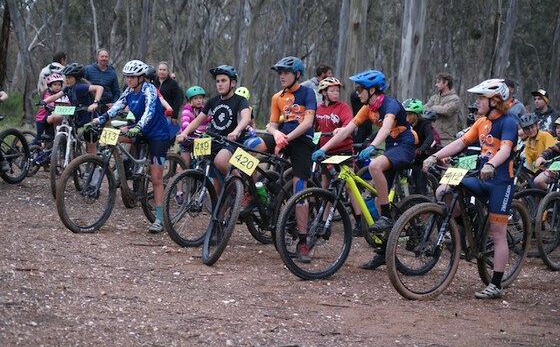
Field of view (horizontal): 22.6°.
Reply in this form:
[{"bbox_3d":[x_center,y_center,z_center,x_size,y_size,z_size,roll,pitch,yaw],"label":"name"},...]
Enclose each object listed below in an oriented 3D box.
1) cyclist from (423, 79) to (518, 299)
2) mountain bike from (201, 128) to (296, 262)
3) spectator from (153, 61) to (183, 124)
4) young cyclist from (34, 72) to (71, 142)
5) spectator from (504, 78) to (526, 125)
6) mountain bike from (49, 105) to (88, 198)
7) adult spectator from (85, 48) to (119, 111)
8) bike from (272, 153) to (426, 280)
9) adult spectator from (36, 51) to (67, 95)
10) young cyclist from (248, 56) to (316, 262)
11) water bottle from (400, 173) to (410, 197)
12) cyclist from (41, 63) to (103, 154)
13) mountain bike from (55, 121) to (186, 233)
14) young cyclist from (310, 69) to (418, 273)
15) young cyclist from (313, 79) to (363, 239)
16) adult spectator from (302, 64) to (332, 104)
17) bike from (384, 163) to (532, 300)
[{"bbox_3d":[1.531,0.120,11.150,0.560,1.700,0.730,7,6,41],"label":"cyclist"},{"bbox_3d":[-0.121,0.252,11.916,0.740,1.020,1.938,18,10,29],"label":"mountain bike"},{"bbox_3d":[-1.513,-0.631,18.200,0.500,1.640,0.300,6,4,8],"label":"spectator"},{"bbox_3d":[-2.800,-0.610,17.100,0.450,1.250,0.500,0,5,-34],"label":"young cyclist"},{"bbox_3d":[2.853,-0.300,17.500,0.520,1.760,0.360,6,5,30],"label":"spectator"},{"bbox_3d":[-2.421,-0.261,16.192,0.680,1.030,1.836,5,4,2],"label":"mountain bike"},{"bbox_3d":[-2.419,-0.815,19.000,0.550,1.770,0.360,3,5,6],"label":"adult spectator"},{"bbox_3d":[0.731,0.349,11.479,1.893,1.020,0.750,1,5,-43],"label":"bike"},{"bbox_3d":[-3.083,-0.823,19.000,0.360,1.640,0.500,2,5,-35],"label":"adult spectator"},{"bbox_3d":[0.030,-0.120,12.050,0.560,1.750,0.600,6,5,33],"label":"young cyclist"},{"bbox_3d":[1.269,0.127,14.200,0.074,0.210,0.074,-12,34,9],"label":"water bottle"},{"bbox_3d":[-2.350,-0.490,15.800,0.680,1.490,0.650,4,5,13],"label":"cyclist"},{"bbox_3d":[-1.448,0.043,13.284,0.740,1.000,1.914,7,5,32],"label":"mountain bike"},{"bbox_3d":[0.719,-0.020,11.650,0.820,1.670,0.600,-1,6,-38],"label":"young cyclist"},{"bbox_3d":[0.529,-0.176,14.400,0.500,1.620,0.500,7,5,30],"label":"young cyclist"},{"bbox_3d":[0.409,-0.450,17.100,0.360,1.750,0.500,-1,6,-37],"label":"adult spectator"},{"bbox_3d":[1.470,0.443,10.989,0.750,1.030,1.906,8,5,40],"label":"bike"}]

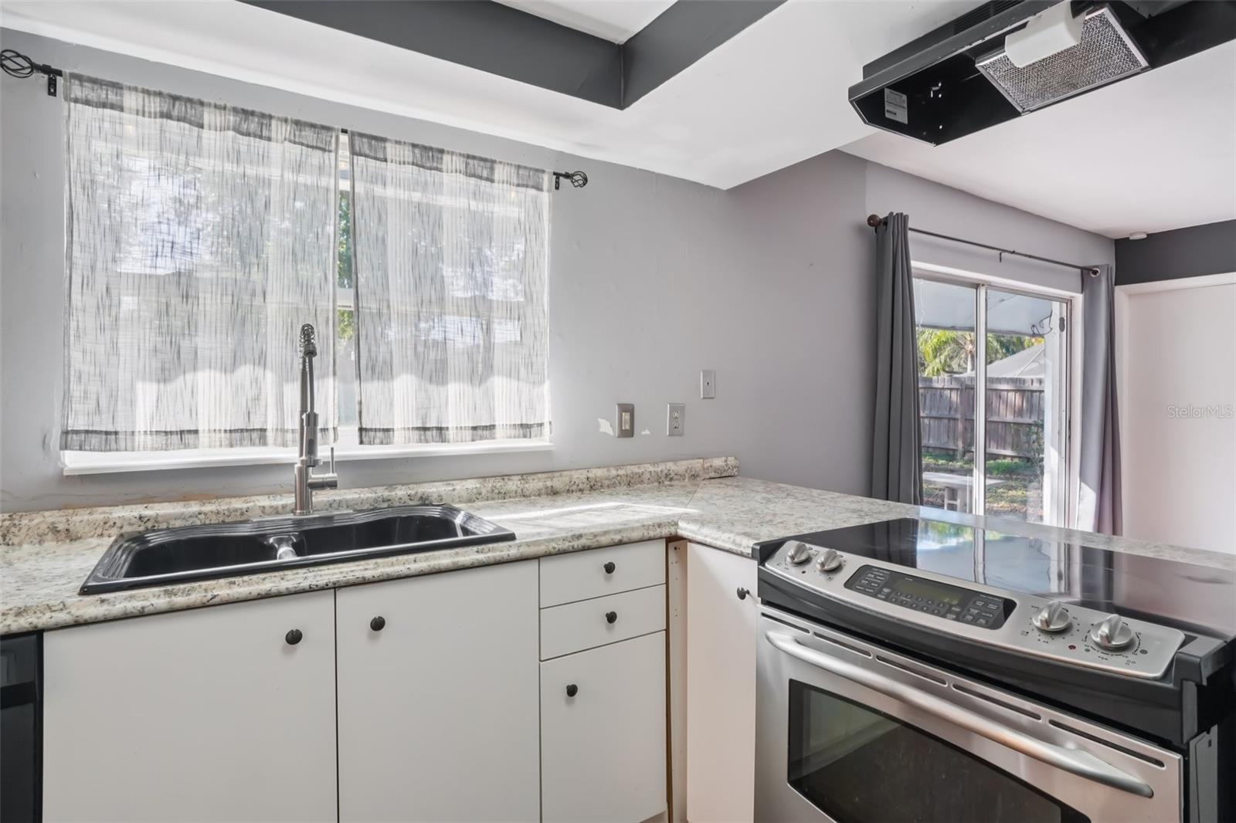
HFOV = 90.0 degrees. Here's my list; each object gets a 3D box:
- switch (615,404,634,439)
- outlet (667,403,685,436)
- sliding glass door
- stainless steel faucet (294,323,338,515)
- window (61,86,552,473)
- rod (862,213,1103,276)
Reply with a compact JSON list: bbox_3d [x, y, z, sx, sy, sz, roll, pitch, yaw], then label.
[{"bbox_3d":[0.029,0.036,2.348,0.082,0.130,0.014,-1,1,-32],"label":"switch"},{"bbox_3d":[0.234,0.034,2.478,0.084,0.130,0.012,-1,1,-32],"label":"outlet"},{"bbox_3d":[2.372,0.162,3.954,2.300,2.000,0.110,-1,2,-32],"label":"sliding glass door"},{"bbox_3d":[-0.779,0.025,1.613,0.115,0.505,0.270,-1,1,-32],"label":"stainless steel faucet"},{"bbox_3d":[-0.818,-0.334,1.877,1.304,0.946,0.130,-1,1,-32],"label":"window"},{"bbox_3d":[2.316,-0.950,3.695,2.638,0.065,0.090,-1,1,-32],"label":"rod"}]

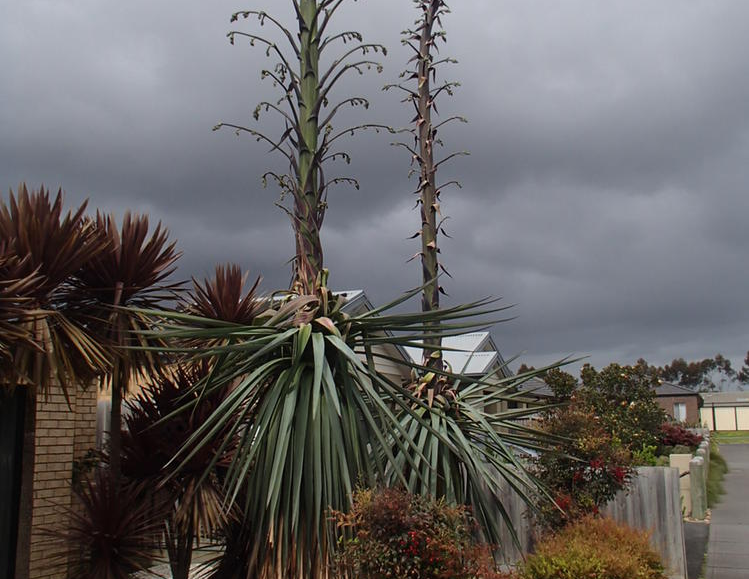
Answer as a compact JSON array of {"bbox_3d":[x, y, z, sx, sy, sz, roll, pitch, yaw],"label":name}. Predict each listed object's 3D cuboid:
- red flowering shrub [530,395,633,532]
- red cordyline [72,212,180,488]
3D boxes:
[{"bbox_3d":[1.841,1.856,7.100,0.950,1.760,0.900,0,-9,0],"label":"red flowering shrub"},{"bbox_3d":[-2.174,1.074,6.818,1.000,3.350,1.000,0,-9,0],"label":"red cordyline"}]

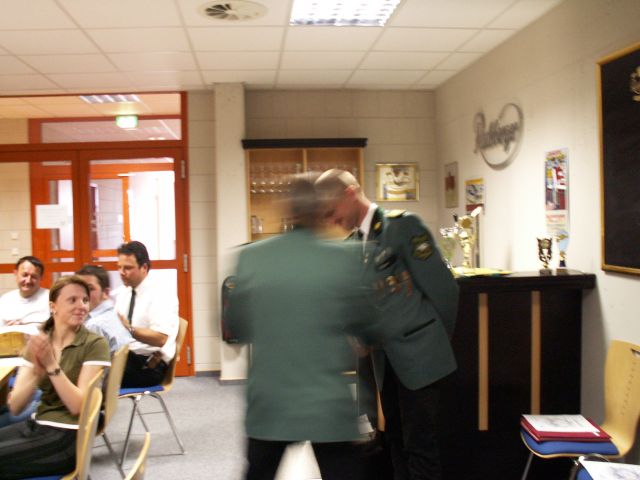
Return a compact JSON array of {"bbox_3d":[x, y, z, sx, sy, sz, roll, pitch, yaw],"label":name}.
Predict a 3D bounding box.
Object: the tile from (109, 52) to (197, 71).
[{"bbox_3d":[-1.202,-1.301,4.711,0.615,0.020,0.615,-2,3,-6],"label":"tile"}]

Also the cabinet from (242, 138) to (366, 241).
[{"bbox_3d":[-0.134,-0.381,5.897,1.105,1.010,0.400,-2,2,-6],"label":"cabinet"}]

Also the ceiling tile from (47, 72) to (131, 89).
[{"bbox_3d":[-1.903,-1.332,5.402,0.595,0.020,0.625,-2,2,-6],"label":"ceiling tile"}]

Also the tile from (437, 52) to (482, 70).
[{"bbox_3d":[1.057,-1.386,5.025,0.240,0.020,0.620,-2,2,-6],"label":"tile"}]

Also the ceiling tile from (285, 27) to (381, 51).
[{"bbox_3d":[0.077,-1.337,4.287,0.620,0.020,0.620,-2,2,-6],"label":"ceiling tile"}]

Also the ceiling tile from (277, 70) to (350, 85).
[{"bbox_3d":[-0.048,-1.374,5.443,0.615,0.020,0.615,-2,3,-6],"label":"ceiling tile"}]

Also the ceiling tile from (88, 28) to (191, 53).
[{"bbox_3d":[-1.150,-1.290,4.155,0.620,0.020,0.620,-2,2,-6],"label":"ceiling tile"}]

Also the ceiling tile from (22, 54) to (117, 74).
[{"bbox_3d":[-1.815,-1.288,4.716,0.620,0.020,0.620,-2,2,-6],"label":"ceiling tile"}]

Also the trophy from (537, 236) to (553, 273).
[{"bbox_3d":[1.150,0.077,3.309,0.080,0.185,0.060,-1,2,5],"label":"trophy"}]

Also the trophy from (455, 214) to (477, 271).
[{"bbox_3d":[0.829,0.014,3.688,0.106,0.310,0.094,-2,2,-6],"label":"trophy"}]

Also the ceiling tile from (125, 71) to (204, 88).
[{"bbox_3d":[-1.296,-1.351,5.464,0.625,0.020,0.625,-2,2,-6],"label":"ceiling tile"}]

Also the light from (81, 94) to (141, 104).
[{"bbox_3d":[-2.256,-1.555,7.001,0.620,0.070,0.620,-2,2,-6],"label":"light"}]

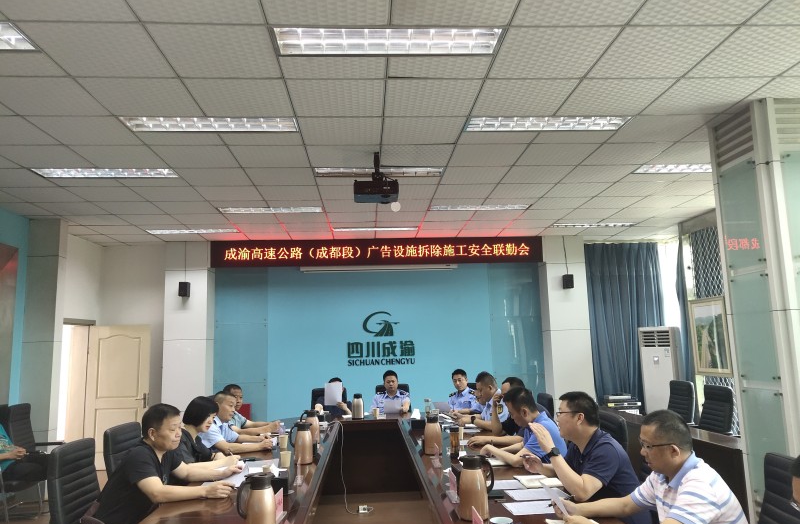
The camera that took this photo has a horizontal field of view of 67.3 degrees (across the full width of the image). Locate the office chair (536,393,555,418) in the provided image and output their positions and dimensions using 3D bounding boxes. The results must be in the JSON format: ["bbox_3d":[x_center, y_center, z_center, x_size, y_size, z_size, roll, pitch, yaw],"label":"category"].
[{"bbox_3d":[1.183,1.857,5.892,0.640,1.060,0.580,-1,-8,-3],"label":"office chair"}]

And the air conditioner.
[{"bbox_3d":[3.874,1.850,8.798,0.340,1.750,0.500,6,-11,-42],"label":"air conditioner"}]

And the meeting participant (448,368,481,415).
[{"bbox_3d":[0.757,1.919,7.074,0.520,1.290,0.620,-3,-8,14],"label":"meeting participant"}]

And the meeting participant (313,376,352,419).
[{"bbox_3d":[-0.776,1.984,7.094,0.520,1.240,0.650,-1,-8,-3],"label":"meeting participant"}]

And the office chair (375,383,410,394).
[{"bbox_3d":[-0.065,2.117,7.504,0.580,1.100,0.630,-1,-8,-3],"label":"office chair"}]

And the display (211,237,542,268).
[{"bbox_3d":[-0.306,-0.149,8.881,4.860,0.385,0.100,-1,-8,-3],"label":"display"}]

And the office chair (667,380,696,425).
[{"bbox_3d":[3.078,1.965,6.968,0.630,1.100,0.580,-1,-8,-3],"label":"office chair"}]

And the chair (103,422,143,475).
[{"bbox_3d":[-1.594,1.677,4.089,0.640,1.060,0.580,-1,-8,-3],"label":"chair"}]

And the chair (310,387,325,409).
[{"bbox_3d":[-0.855,2.094,7.199,0.580,1.100,0.630,-1,-8,-3],"label":"chair"}]

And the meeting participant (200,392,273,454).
[{"bbox_3d":[-1.361,1.683,4.833,0.720,1.280,0.520,-1,-8,-3],"label":"meeting participant"}]

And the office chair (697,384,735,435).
[{"bbox_3d":[3.045,1.844,6.108,0.630,1.100,0.580,-1,-8,-3],"label":"office chair"}]

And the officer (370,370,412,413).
[{"bbox_3d":[-0.105,1.978,7.258,0.540,1.310,0.700,-1,-8,-3],"label":"officer"}]

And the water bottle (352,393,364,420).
[{"bbox_3d":[-0.454,1.571,6.511,0.128,0.280,0.155,-1,-8,-3],"label":"water bottle"}]

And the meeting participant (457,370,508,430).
[{"bbox_3d":[0.845,1.768,5.970,0.680,1.320,0.520,-1,-8,-3],"label":"meeting participant"}]

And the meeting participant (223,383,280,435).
[{"bbox_3d":[-1.408,1.725,5.245,0.750,1.270,0.500,-1,-8,-6],"label":"meeting participant"}]

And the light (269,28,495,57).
[{"bbox_3d":[-0.056,-1.170,3.136,1.200,0.080,0.300,-1,-8,-3],"label":"light"}]

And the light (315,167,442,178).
[{"bbox_3d":[-0.183,-0.837,5.480,1.200,0.080,0.300,-1,-8,-3],"label":"light"}]

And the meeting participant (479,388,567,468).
[{"bbox_3d":[0.813,1.494,3.940,0.720,1.300,0.520,-1,-8,-3],"label":"meeting participant"}]

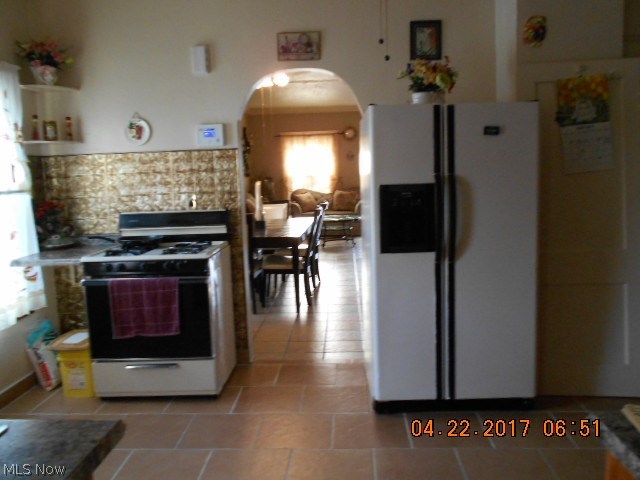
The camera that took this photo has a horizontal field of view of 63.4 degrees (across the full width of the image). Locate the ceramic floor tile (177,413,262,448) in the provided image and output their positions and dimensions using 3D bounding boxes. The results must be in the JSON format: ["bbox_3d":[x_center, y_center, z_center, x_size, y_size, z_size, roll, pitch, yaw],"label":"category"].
[{"bbox_3d":[-0.535,1.052,2.849,0.401,0.012,0.401,-1,7,3],"label":"ceramic floor tile"}]

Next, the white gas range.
[{"bbox_3d":[-1.015,0.410,3.408,0.760,1.156,0.670,-1,7,2],"label":"white gas range"}]

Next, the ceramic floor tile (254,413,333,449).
[{"bbox_3d":[-0.130,1.049,2.841,0.409,0.012,0.398,-1,7,2],"label":"ceramic floor tile"}]

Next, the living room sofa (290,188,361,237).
[{"bbox_3d":[0.165,-0.556,10.662,1.580,0.970,0.880,-1,7,3],"label":"living room sofa"}]

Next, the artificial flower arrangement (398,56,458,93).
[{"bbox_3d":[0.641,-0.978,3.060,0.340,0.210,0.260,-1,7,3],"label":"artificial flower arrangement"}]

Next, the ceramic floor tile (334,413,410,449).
[{"bbox_3d":[0.279,1.042,2.824,0.409,0.012,0.398,-1,7,2],"label":"ceramic floor tile"}]

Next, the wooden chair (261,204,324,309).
[{"bbox_3d":[-0.309,0.167,5.699,0.626,1.030,0.485,-1,7,2],"label":"wooden chair"}]

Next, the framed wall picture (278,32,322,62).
[{"bbox_3d":[-0.138,-1.325,3.551,0.303,0.189,0.020,-1,7,2],"label":"framed wall picture"}]

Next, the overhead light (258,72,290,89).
[{"bbox_3d":[-0.511,-1.697,5.510,0.364,0.182,0.364,-1,7,2],"label":"overhead light"}]

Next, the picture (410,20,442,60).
[{"bbox_3d":[0.728,-1.364,3.540,0.220,0.267,0.020,-1,7,3],"label":"picture"}]

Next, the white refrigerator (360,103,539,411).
[{"bbox_3d":[0.755,0.085,3.269,0.914,1.744,0.767,-1,7,0],"label":"white refrigerator"}]

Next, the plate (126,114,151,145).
[{"bbox_3d":[-1.292,-0.787,3.698,0.180,0.215,0.024,-1,7,3],"label":"plate"}]

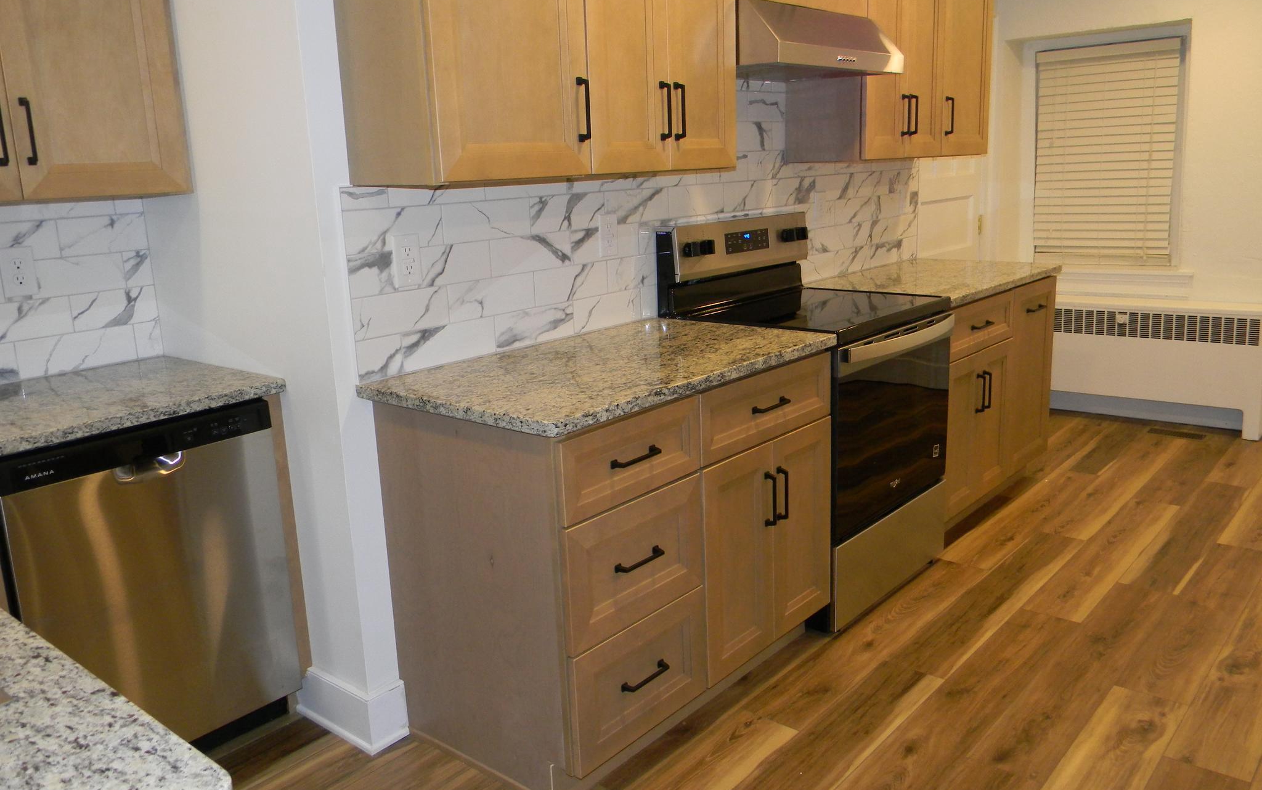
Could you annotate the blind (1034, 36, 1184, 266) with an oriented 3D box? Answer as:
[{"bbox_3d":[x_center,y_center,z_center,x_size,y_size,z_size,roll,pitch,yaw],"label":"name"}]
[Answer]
[{"bbox_3d":[2.483,-1.262,5.400,0.712,1.131,0.060,9,17,39],"label":"blind"}]

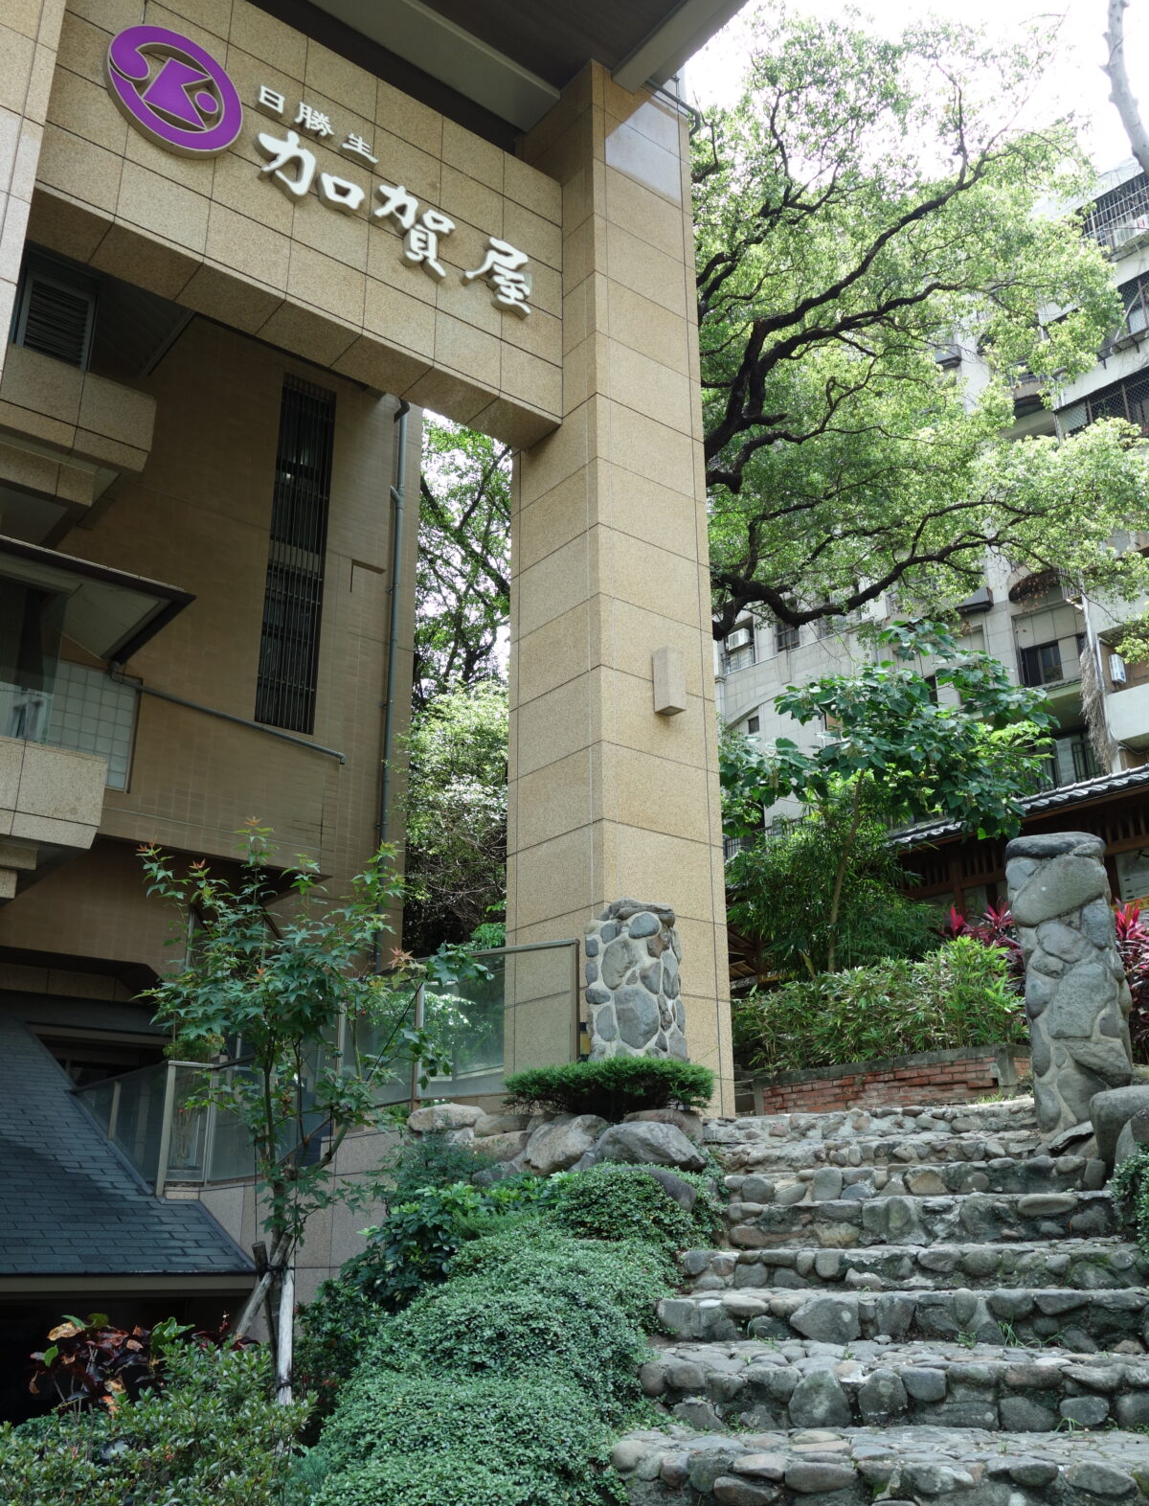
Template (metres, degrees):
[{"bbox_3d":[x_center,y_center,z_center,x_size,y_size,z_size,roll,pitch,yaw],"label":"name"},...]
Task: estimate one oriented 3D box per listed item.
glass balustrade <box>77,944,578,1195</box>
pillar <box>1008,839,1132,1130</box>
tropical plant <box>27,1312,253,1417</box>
[{"bbox_3d":[-2.288,2.567,10.285,5.500,1.500,0.550,-15,-25,36],"label":"glass balustrade"},{"bbox_3d":[2.740,1.271,7.509,0.540,1.660,0.540,-6,-20,16],"label":"pillar"},{"bbox_3d":[-2.324,3.381,7.235,1.150,0.680,0.800,0,-20,0],"label":"tropical plant"}]

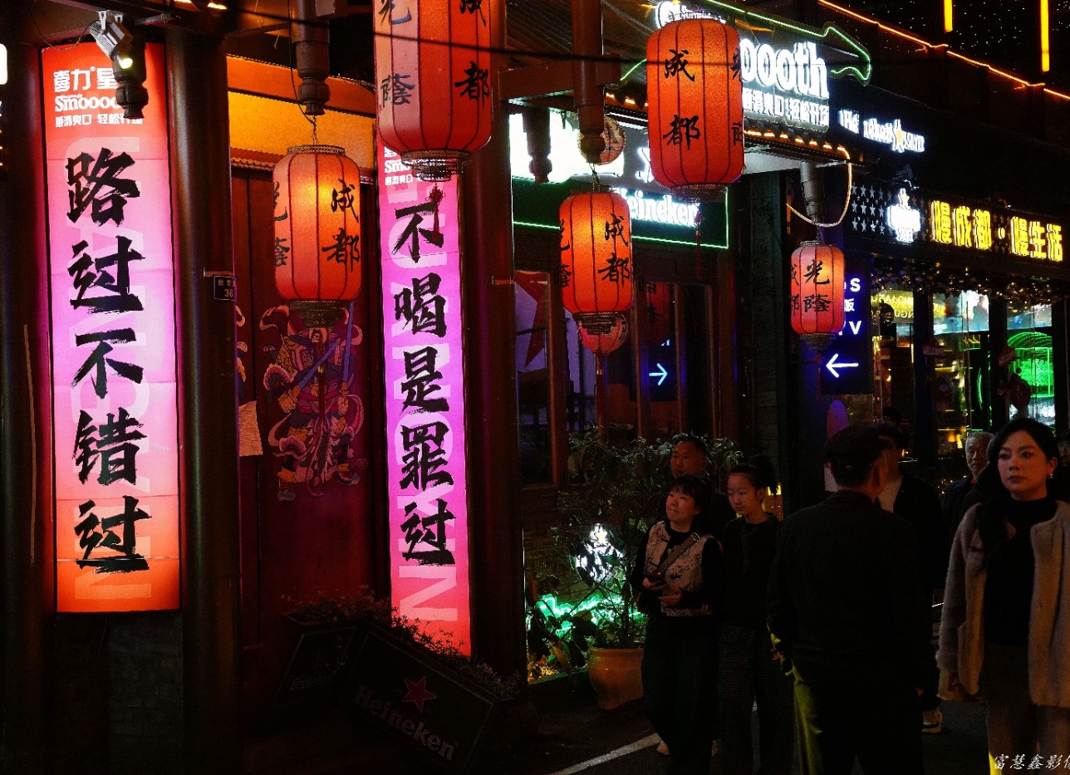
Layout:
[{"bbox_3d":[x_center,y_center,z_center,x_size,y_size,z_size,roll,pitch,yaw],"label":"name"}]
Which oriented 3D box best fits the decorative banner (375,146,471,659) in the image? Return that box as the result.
[{"bbox_3d":[-0.653,-0.032,10.800,0.585,3.100,0.080,-2,0,33],"label":"decorative banner"}]

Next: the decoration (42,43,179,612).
[{"bbox_3d":[-1.980,-0.278,8.600,0.590,2.630,0.080,-2,0,4],"label":"decoration"}]

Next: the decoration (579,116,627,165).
[{"bbox_3d":[0.419,-1.525,11.400,0.300,0.300,0.300,-2,0,0],"label":"decoration"}]

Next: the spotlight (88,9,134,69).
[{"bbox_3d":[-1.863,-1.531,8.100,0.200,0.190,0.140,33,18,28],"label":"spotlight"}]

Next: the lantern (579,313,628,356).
[{"bbox_3d":[0.425,-0.352,11.400,0.300,0.300,0.300,-2,0,0],"label":"lantern"}]

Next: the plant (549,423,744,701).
[{"bbox_3d":[0.652,1.079,11.150,1.100,1.640,1.000,-2,0,0],"label":"plant"}]

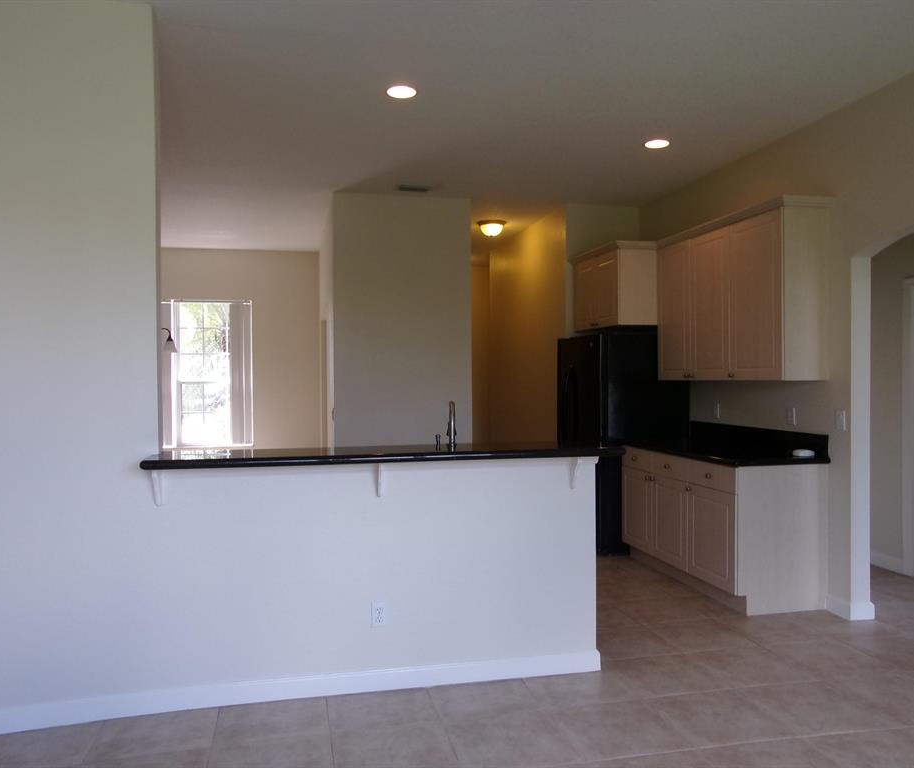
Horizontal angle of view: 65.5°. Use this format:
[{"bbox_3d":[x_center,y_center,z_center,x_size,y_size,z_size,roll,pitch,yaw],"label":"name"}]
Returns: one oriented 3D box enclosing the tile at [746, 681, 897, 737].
[{"bbox_3d":[1.528,1.389,3.048,0.445,0.012,0.438,0,0,-12],"label":"tile"}]

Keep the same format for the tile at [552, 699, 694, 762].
[{"bbox_3d":[0.648,1.389,2.854,0.445,0.012,0.438,0,0,-12],"label":"tile"}]

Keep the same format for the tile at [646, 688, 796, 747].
[{"bbox_3d":[1.089,1.395,3.006,0.450,0.012,0.450,0,0,-13],"label":"tile"}]

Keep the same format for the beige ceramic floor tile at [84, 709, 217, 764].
[{"bbox_3d":[-1.198,1.388,2.851,0.445,0.012,0.399,0,0,-12],"label":"beige ceramic floor tile"}]

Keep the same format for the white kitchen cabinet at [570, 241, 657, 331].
[{"bbox_3d":[1.514,-0.816,6.247,0.688,0.674,0.965,0,0,-12],"label":"white kitchen cabinet"}]

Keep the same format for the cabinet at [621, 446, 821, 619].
[{"bbox_3d":[1.806,0.942,5.047,0.632,0.894,1.533,0,0,-12],"label":"cabinet"}]

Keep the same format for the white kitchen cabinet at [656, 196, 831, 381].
[{"bbox_3d":[1.935,-0.576,5.072,0.349,1.113,1.566,0,0,-13],"label":"white kitchen cabinet"}]

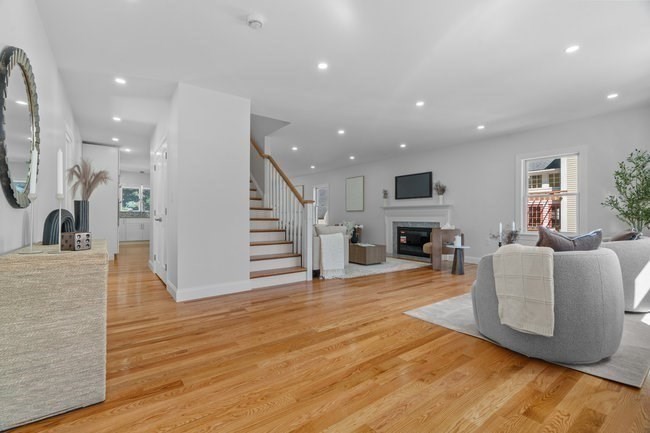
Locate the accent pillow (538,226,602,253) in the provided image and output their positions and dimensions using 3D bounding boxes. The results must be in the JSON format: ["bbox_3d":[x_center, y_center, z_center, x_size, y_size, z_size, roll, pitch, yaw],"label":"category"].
[{"bbox_3d":[1.848,0.328,2.222,0.485,0.465,0.182,0,17,-15],"label":"accent pillow"}]

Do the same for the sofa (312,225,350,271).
[{"bbox_3d":[-0.446,0.577,5.637,0.889,0.838,1.919,0,0,-36],"label":"sofa"}]

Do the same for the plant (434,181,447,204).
[{"bbox_3d":[2.557,-0.511,6.403,0.263,0.535,0.283,0,0,-36],"label":"plant"}]

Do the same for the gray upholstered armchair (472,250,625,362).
[{"bbox_3d":[1.798,0.630,2.434,0.949,0.768,0.929,0,0,-17],"label":"gray upholstered armchair"}]

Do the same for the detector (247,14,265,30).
[{"bbox_3d":[-0.539,-1.523,2.285,0.121,0.051,0.121,0,0,-36],"label":"detector"}]

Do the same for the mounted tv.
[{"bbox_3d":[2.189,-0.738,7.157,0.071,0.611,1.091,0,0,-36],"label":"mounted tv"}]

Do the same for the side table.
[{"bbox_3d":[2.348,0.763,5.080,0.404,0.495,0.404,0,0,-36],"label":"side table"}]

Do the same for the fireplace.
[{"bbox_3d":[2.231,0.618,7.010,0.202,0.697,1.040,0,0,-36],"label":"fireplace"}]

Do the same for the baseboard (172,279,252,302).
[{"bbox_3d":[-1.357,0.920,3.629,0.909,0.151,0.020,0,0,-36],"label":"baseboard"}]

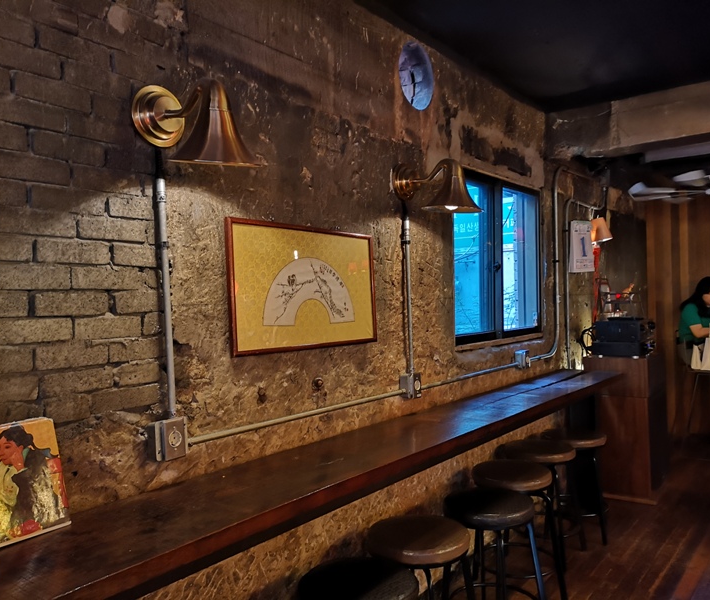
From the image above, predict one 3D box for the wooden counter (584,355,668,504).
[{"bbox_3d":[1.995,0.887,4.593,0.440,0.990,0.510,-1,0,38],"label":"wooden counter"}]

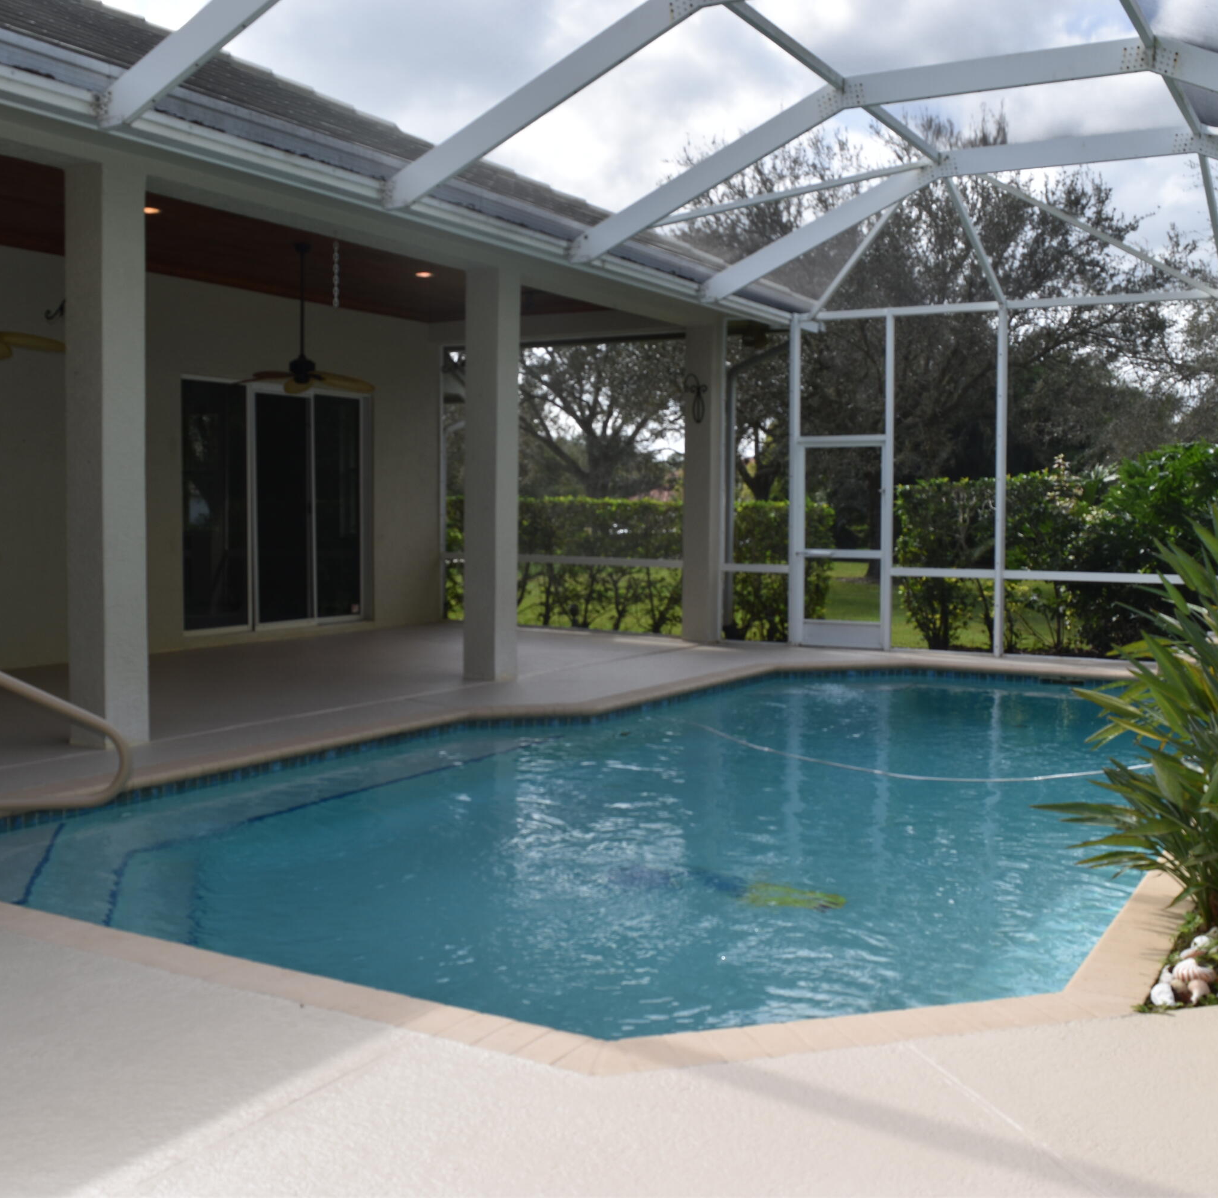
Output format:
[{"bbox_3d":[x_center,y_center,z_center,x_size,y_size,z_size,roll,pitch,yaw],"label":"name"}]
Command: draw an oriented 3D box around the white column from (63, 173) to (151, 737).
[{"bbox_3d":[-2.801,-0.801,7.532,0.305,3.220,0.305,3,4,31],"label":"white column"}]

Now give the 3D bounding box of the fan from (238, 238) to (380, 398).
[{"bbox_3d":[-2.482,-2.253,10.931,1.300,1.257,1.300,3,4,31],"label":"fan"}]

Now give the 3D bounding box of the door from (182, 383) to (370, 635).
[{"bbox_3d":[-3.314,-0.924,13.771,0.120,2.453,2.635,3,4,31],"label":"door"}]

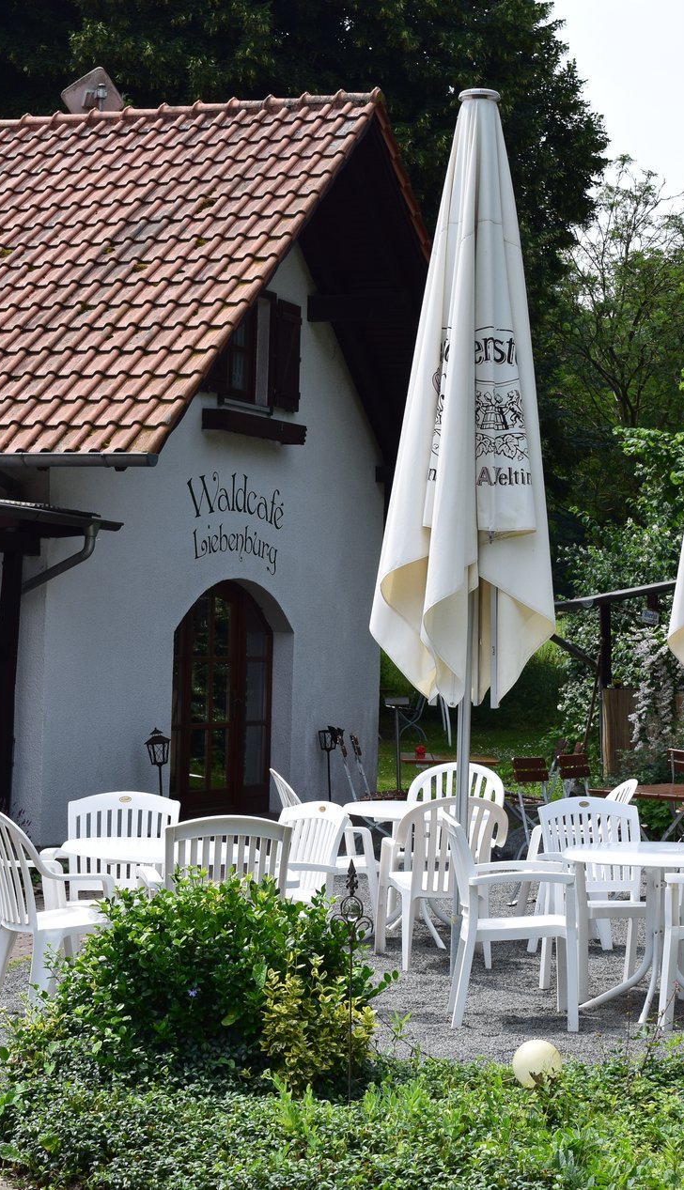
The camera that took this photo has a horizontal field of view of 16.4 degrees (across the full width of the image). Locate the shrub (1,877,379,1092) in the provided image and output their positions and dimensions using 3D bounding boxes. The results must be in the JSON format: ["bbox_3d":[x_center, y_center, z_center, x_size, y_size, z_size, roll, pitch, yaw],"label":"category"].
[{"bbox_3d":[-0.514,1.418,8.650,1.330,0.797,1.100,2,-1,0],"label":"shrub"}]

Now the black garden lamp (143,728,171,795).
[{"bbox_3d":[-1.537,1.559,20.095,0.218,0.869,0.218,2,-1,24],"label":"black garden lamp"}]

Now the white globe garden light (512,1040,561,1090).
[{"bbox_3d":[0.745,1.794,9.100,0.189,0.189,0.189,2,0,0],"label":"white globe garden light"}]

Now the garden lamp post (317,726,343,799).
[{"bbox_3d":[-0.124,1.623,22.430,0.200,0.751,0.220,2,0,26],"label":"garden lamp post"}]

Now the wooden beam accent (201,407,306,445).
[{"bbox_3d":[-0.777,-1.510,21.486,0.190,0.190,1.682,2,-1,24],"label":"wooden beam accent"}]

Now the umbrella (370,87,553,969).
[{"bbox_3d":[0.603,-0.314,11.844,0.900,4.408,0.880,2,0,0],"label":"umbrella"}]

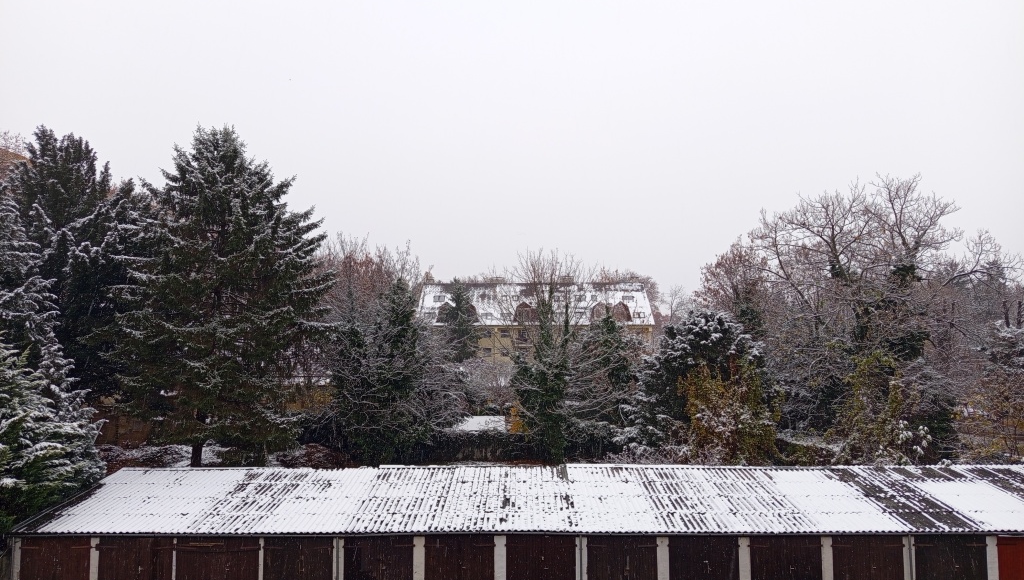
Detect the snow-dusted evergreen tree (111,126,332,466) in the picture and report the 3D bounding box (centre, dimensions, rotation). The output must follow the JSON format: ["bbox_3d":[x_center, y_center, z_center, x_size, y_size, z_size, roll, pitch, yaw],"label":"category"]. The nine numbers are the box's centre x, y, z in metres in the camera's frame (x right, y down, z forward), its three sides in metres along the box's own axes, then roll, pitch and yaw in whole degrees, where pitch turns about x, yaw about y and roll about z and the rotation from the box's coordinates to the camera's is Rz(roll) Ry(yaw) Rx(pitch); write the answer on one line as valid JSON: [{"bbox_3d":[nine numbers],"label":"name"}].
[{"bbox_3d":[-14.886,0.937,36.521,11.000,19.020,11.000,0,-4,0],"label":"snow-dusted evergreen tree"}]

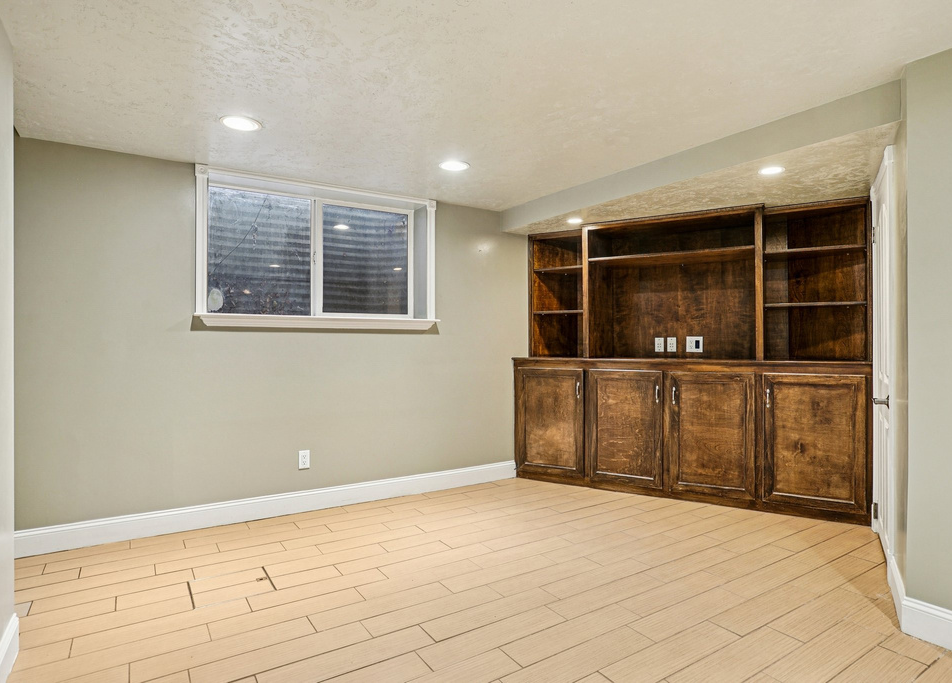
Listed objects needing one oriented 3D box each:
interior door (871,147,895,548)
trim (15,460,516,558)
[{"bbox_3d":[2.232,0.109,2.930,0.075,2.082,0.903,0,0,33],"label":"interior door"},{"bbox_3d":[-1.072,1.072,3.694,3.285,0.148,0.020,0,0,-31],"label":"trim"}]

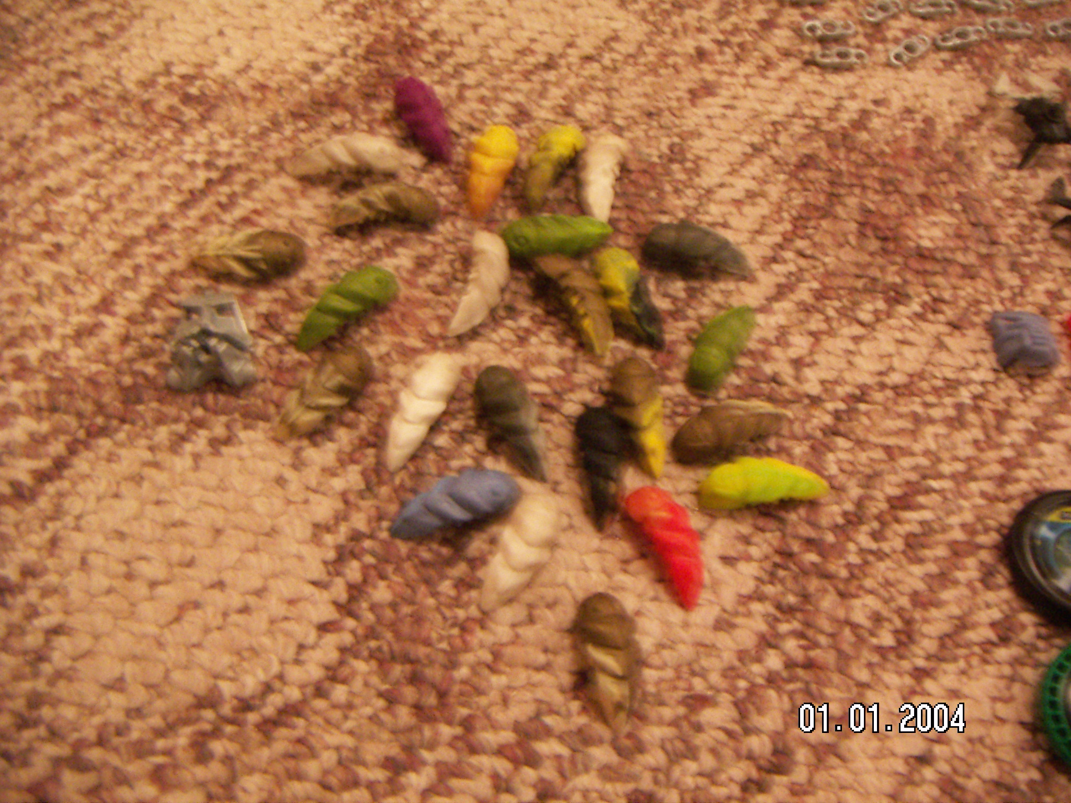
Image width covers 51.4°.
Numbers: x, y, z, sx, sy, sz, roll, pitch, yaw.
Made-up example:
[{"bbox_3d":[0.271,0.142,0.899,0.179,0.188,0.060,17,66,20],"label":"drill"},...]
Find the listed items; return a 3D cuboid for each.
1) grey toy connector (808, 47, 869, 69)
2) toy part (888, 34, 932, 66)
[{"bbox_3d":[0.139,-0.157,0.511,0.024,0.004,0.008,2,60,1],"label":"grey toy connector"},{"bbox_3d":[0.173,-0.162,0.514,0.024,0.004,0.008,-35,66,-19],"label":"toy part"}]

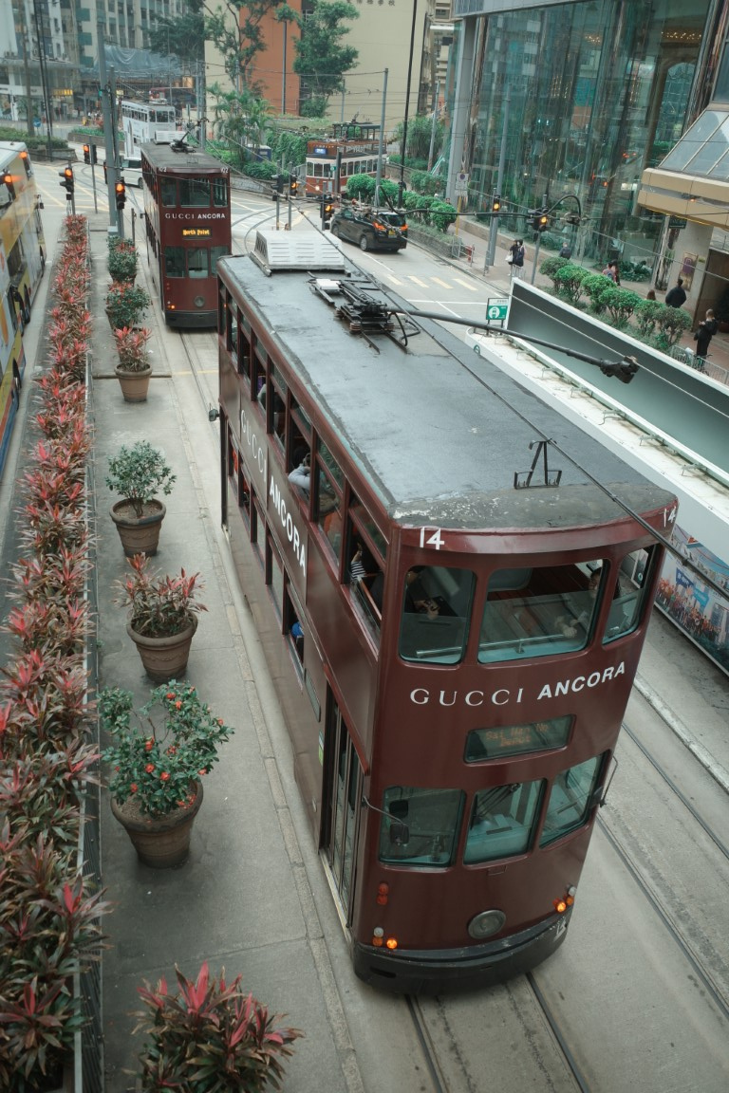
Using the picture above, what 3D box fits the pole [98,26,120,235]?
[{"bbox_3d":[-9.526,-14.787,31.706,0.360,7.700,0.360,-5,30,-15],"label":"pole"}]

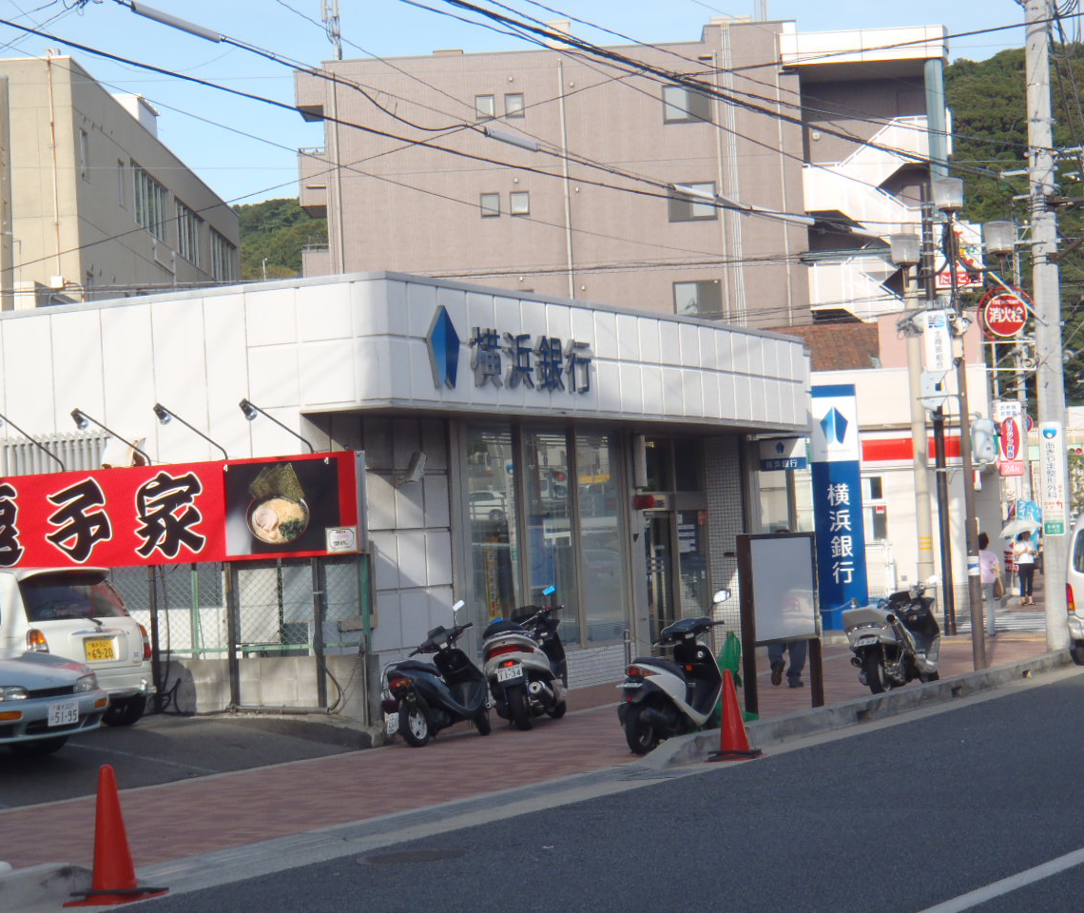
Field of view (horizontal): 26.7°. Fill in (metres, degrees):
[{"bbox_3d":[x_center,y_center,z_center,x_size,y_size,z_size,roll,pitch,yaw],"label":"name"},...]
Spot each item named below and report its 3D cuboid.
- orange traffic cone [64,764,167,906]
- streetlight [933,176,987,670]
[{"bbox_3d":[-2.252,1.975,12.013,0.390,0.700,0.390,-4,-2,30],"label":"orange traffic cone"},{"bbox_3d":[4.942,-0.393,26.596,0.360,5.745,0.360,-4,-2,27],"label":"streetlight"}]

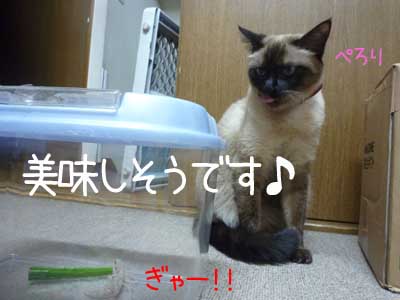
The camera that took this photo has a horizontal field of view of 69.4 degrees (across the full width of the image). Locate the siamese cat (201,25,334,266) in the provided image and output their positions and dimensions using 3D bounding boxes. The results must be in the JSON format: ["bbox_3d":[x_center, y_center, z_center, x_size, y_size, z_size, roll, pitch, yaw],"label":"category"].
[{"bbox_3d":[0.115,-0.009,0.610,0.205,0.405,0.280,3,-2,-9],"label":"siamese cat"}]

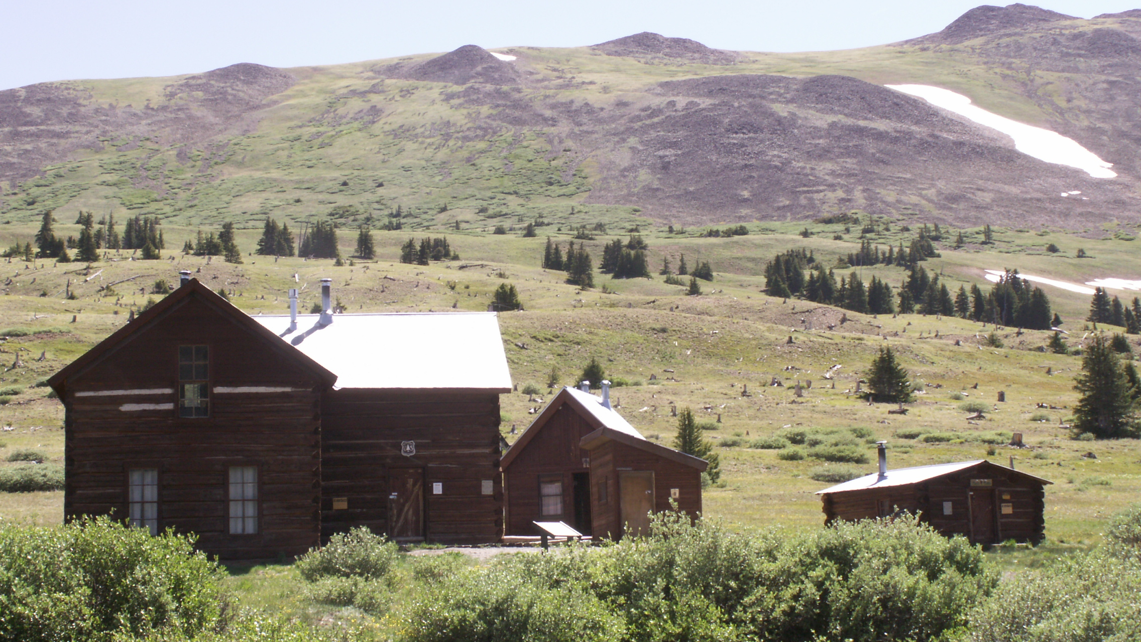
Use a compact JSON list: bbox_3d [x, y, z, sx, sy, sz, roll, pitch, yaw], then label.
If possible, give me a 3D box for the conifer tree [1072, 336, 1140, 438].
[{"bbox_3d":[29.312,3.566,112.000,3.660,5.720,3.550,-2,-6,15],"label":"conifer tree"}]

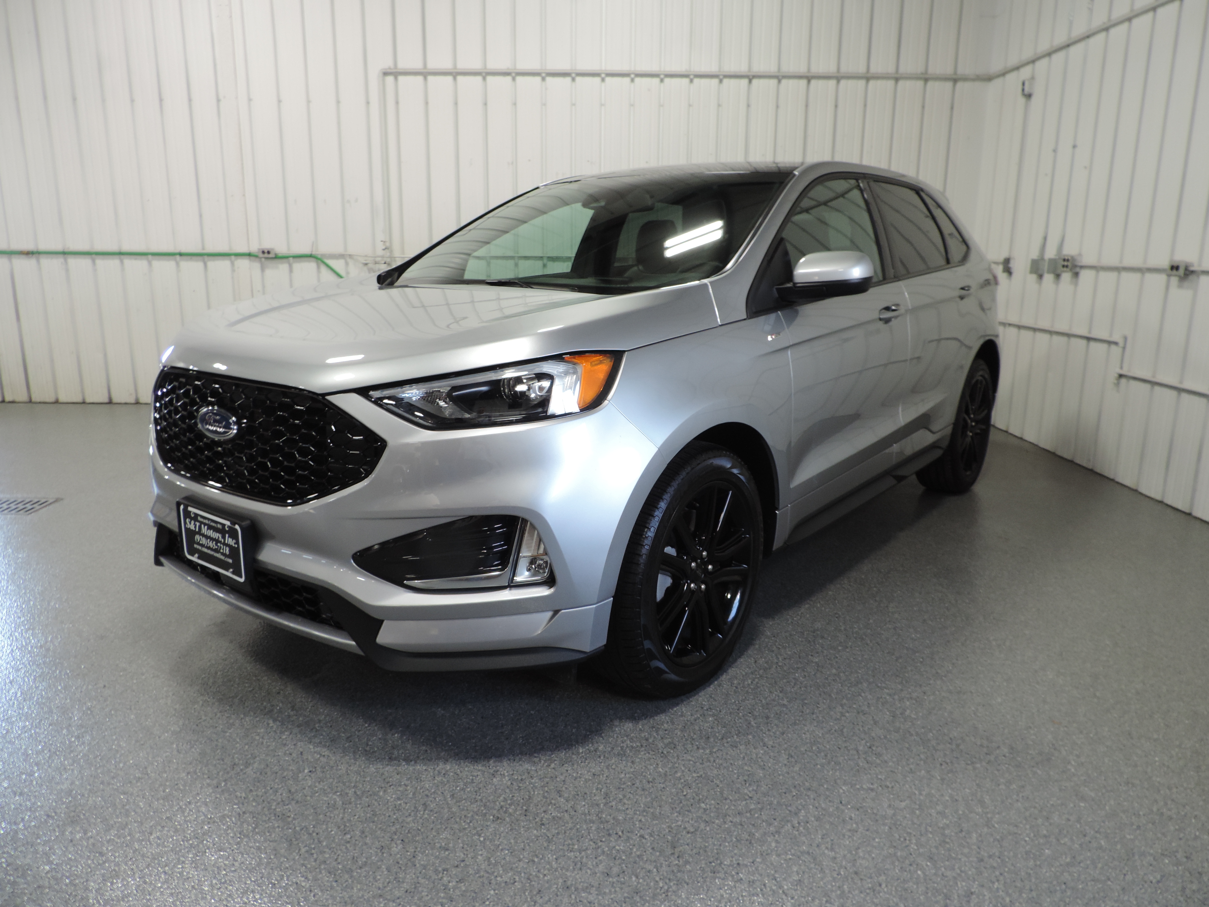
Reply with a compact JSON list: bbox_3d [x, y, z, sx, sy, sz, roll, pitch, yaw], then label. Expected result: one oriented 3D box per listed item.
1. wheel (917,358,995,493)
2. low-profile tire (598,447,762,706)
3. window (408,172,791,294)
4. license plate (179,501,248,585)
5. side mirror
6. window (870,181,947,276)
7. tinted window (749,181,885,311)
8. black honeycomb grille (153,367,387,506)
[{"bbox_3d":[1.959,-0.168,4.674,0.245,0.750,0.750,9,16,37],"label":"wheel"},{"bbox_3d":[0.210,0.326,2.480,0.245,0.750,0.750,9,16,36],"label":"low-profile tire"},{"bbox_3d":[-0.081,-0.868,3.203,1.480,0.150,1.030,9,44,37],"label":"window"},{"bbox_3d":[-1.025,0.233,2.204,0.310,0.160,0.025,9,16,37],"label":"license plate"},{"bbox_3d":[0.684,-0.555,2.638,0.230,0.175,0.230,9,16,37],"label":"side mirror"},{"bbox_3d":[1.346,-0.987,3.701,0.065,0.440,0.810,-17,-1,40],"label":"window"},{"bbox_3d":[0.746,-0.774,2.955,0.070,0.510,1.220,-17,-1,40],"label":"tinted window"},{"bbox_3d":[-0.976,-0.062,2.203,1.130,0.330,0.150,9,16,37],"label":"black honeycomb grille"}]

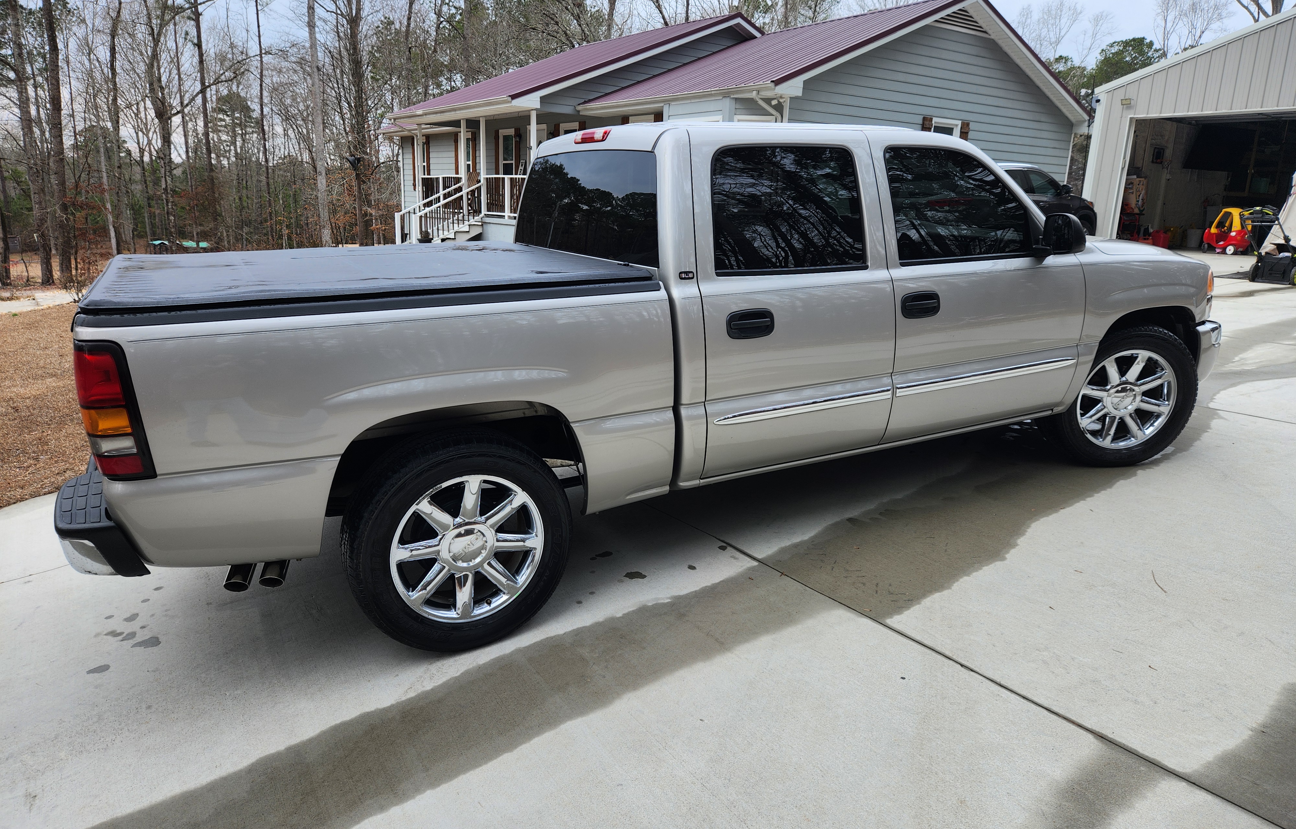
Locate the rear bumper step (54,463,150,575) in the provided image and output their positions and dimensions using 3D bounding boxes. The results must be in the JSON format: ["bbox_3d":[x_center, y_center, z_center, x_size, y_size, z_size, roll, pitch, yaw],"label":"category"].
[{"bbox_3d":[-1.695,0.312,2.701,0.220,0.230,0.580,-8,19,-27],"label":"rear bumper step"}]

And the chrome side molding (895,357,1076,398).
[{"bbox_3d":[1.569,-0.176,3.913,1.180,0.048,0.022,-9,18,-27],"label":"chrome side molding"}]

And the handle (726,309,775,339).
[{"bbox_3d":[0.390,-0.341,3.233,0.215,0.110,0.045,-8,17,-27],"label":"handle"}]

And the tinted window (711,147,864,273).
[{"bbox_3d":[0.551,-0.794,3.336,0.730,0.475,0.050,-9,1,-27],"label":"tinted window"}]

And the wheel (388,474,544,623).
[{"bbox_3d":[-0.657,0.445,3.062,0.545,0.545,0.200,-8,19,-27],"label":"wheel"}]

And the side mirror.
[{"bbox_3d":[1.874,-0.811,3.847,0.130,0.185,0.200,-8,19,-27],"label":"side mirror"}]

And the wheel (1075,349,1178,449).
[{"bbox_3d":[2.584,-0.101,4.730,0.545,0.545,0.200,0,17,-2],"label":"wheel"}]

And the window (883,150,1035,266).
[{"bbox_3d":[1.394,-0.947,3.846,0.840,0.500,0.040,-8,3,-27],"label":"window"}]

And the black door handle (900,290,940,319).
[{"bbox_3d":[1.172,-0.473,3.709,0.220,0.115,0.040,-8,19,-27],"label":"black door handle"}]

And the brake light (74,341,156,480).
[{"bbox_3d":[-1.498,-0.021,2.435,0.150,0.405,0.160,-8,19,-27],"label":"brake light"}]

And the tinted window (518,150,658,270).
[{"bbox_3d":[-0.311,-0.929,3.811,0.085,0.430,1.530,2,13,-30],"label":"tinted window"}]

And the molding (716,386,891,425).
[{"bbox_3d":[0.652,-0.034,3.511,0.910,0.060,0.030,-8,19,-27],"label":"molding"}]

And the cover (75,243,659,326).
[{"bbox_3d":[-1.167,-0.590,3.425,1.740,0.085,1.840,-8,17,-27],"label":"cover"}]

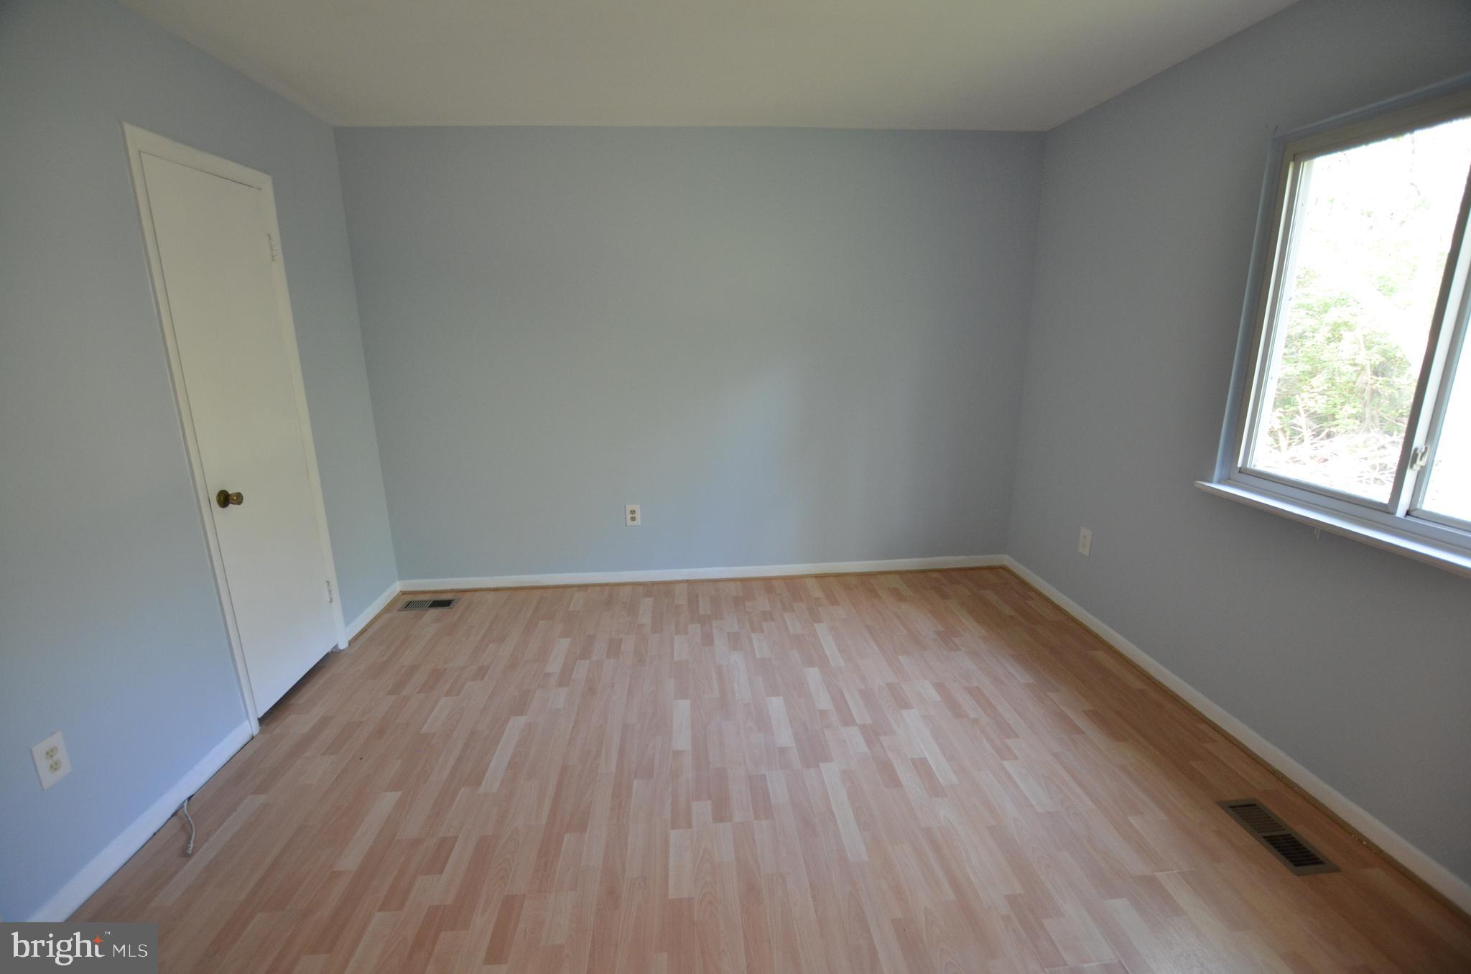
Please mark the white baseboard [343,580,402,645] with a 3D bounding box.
[{"bbox_3d":[-1.933,0.668,3.318,0.018,0.075,0.621,-2,15,-4],"label":"white baseboard"}]

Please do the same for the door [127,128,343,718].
[{"bbox_3d":[-1.904,-0.170,2.445,0.050,2.061,0.631,-2,15,-4],"label":"door"}]

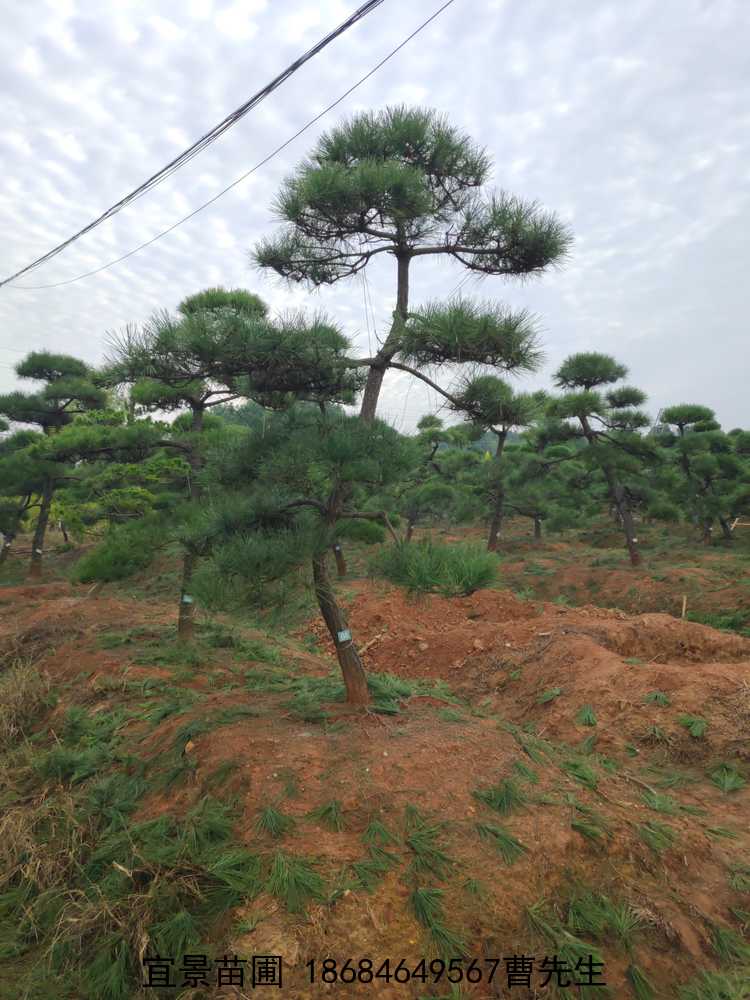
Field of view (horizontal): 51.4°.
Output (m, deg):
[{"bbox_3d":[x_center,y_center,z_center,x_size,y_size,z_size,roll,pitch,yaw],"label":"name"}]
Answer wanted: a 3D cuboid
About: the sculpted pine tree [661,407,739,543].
[{"bbox_3d":[6.719,-0.550,16.200,1.612,2.780,1.500,0,1,0],"label":"sculpted pine tree"}]

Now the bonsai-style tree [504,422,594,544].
[{"bbox_3d":[3.428,-0.328,15.500,1.735,2.275,1.500,0,1,0],"label":"bonsai-style tree"}]

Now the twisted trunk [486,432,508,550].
[{"bbox_3d":[2.136,-0.148,13.600,0.384,2.127,0.300,0,1,0],"label":"twisted trunk"}]

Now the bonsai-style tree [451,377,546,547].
[{"bbox_3d":[2.118,-0.654,13.600,1.556,2.977,1.500,0,1,0],"label":"bonsai-style tree"}]

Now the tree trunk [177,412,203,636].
[{"bbox_3d":[-1.514,0.185,6.400,0.230,1.904,0.200,0,1,0],"label":"tree trunk"}]

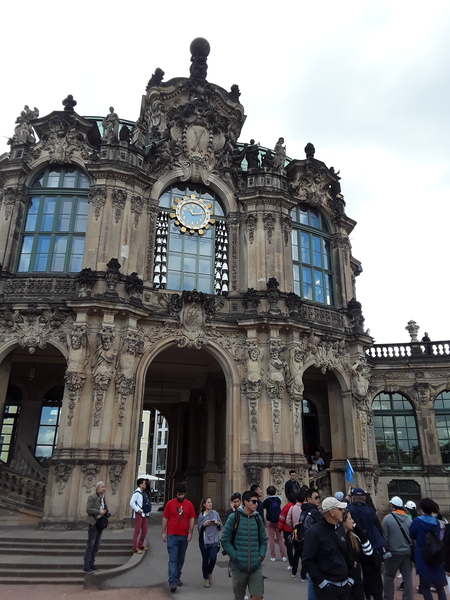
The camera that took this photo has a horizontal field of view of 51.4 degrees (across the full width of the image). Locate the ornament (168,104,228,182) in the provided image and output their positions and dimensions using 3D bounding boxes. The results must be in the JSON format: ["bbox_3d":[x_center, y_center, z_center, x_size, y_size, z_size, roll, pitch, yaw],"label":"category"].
[{"bbox_3d":[-1.349,-7.886,23.237,2.987,4.532,1.133,7,-23,-15],"label":"ornament"}]

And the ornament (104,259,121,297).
[{"bbox_3d":[-4.844,-0.925,20.013,0.673,1.792,0.673,4,-22,-7],"label":"ornament"}]

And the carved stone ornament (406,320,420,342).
[{"bbox_3d":[11.213,1.862,27.795,0.809,1.279,0.809,-3,-22,9],"label":"carved stone ornament"}]

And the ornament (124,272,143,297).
[{"bbox_3d":[-3.712,-0.644,18.936,0.742,0.978,0.742,1,-22,0],"label":"ornament"}]

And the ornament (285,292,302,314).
[{"bbox_3d":[3.052,0.192,20.898,0.700,1.000,0.650,0,-22,0],"label":"ornament"}]

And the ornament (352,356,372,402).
[{"bbox_3d":[6.348,3.649,21.455,1.082,2.009,0.721,19,-29,-38],"label":"ornament"}]

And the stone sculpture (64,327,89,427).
[{"bbox_3d":[-5.696,2.847,18.040,0.820,4.000,0.700,1,-22,-2],"label":"stone sculpture"}]

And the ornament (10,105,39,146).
[{"bbox_3d":[-9.525,-8.271,22.206,1.150,2.094,0.784,-1,-22,3],"label":"ornament"}]

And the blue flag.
[{"bbox_3d":[2.521,3.435,9.405,0.200,0.480,0.130,1,-21,0],"label":"blue flag"}]

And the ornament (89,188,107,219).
[{"bbox_3d":[-5.662,-4.286,20.637,0.772,1.617,0.309,0,-22,1],"label":"ornament"}]

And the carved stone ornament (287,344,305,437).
[{"bbox_3d":[2.929,3.616,19.007,0.845,3.708,0.567,17,-27,-35],"label":"carved stone ornament"}]

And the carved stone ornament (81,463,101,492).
[{"bbox_3d":[-4.522,5.963,15.736,0.680,0.942,0.206,7,-23,-17],"label":"carved stone ornament"}]

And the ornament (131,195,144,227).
[{"bbox_3d":[-4.094,-4.106,21.699,0.620,1.573,0.400,13,-24,-28],"label":"ornament"}]

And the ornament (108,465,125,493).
[{"bbox_3d":[-3.794,6.252,16.289,0.608,0.978,0.258,20,-29,-39],"label":"ornament"}]

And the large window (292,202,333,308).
[{"bbox_3d":[4.277,-2.398,23.308,2.650,5.400,0.250,12,-25,-25],"label":"large window"}]

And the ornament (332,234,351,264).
[{"bbox_3d":[5.919,-2.627,23.783,0.784,1.717,0.522,12,-24,-26],"label":"ornament"}]

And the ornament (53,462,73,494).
[{"bbox_3d":[-5.469,5.994,15.753,0.640,1.020,0.200,1,-22,0],"label":"ornament"}]

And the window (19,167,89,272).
[{"bbox_3d":[-7.200,-3.562,19.948,2.801,5.264,0.313,1,-22,0],"label":"window"}]

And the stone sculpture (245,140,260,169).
[{"bbox_3d":[1.386,-7.289,23.611,0.680,1.880,0.550,4,-23,-9],"label":"stone sculpture"}]

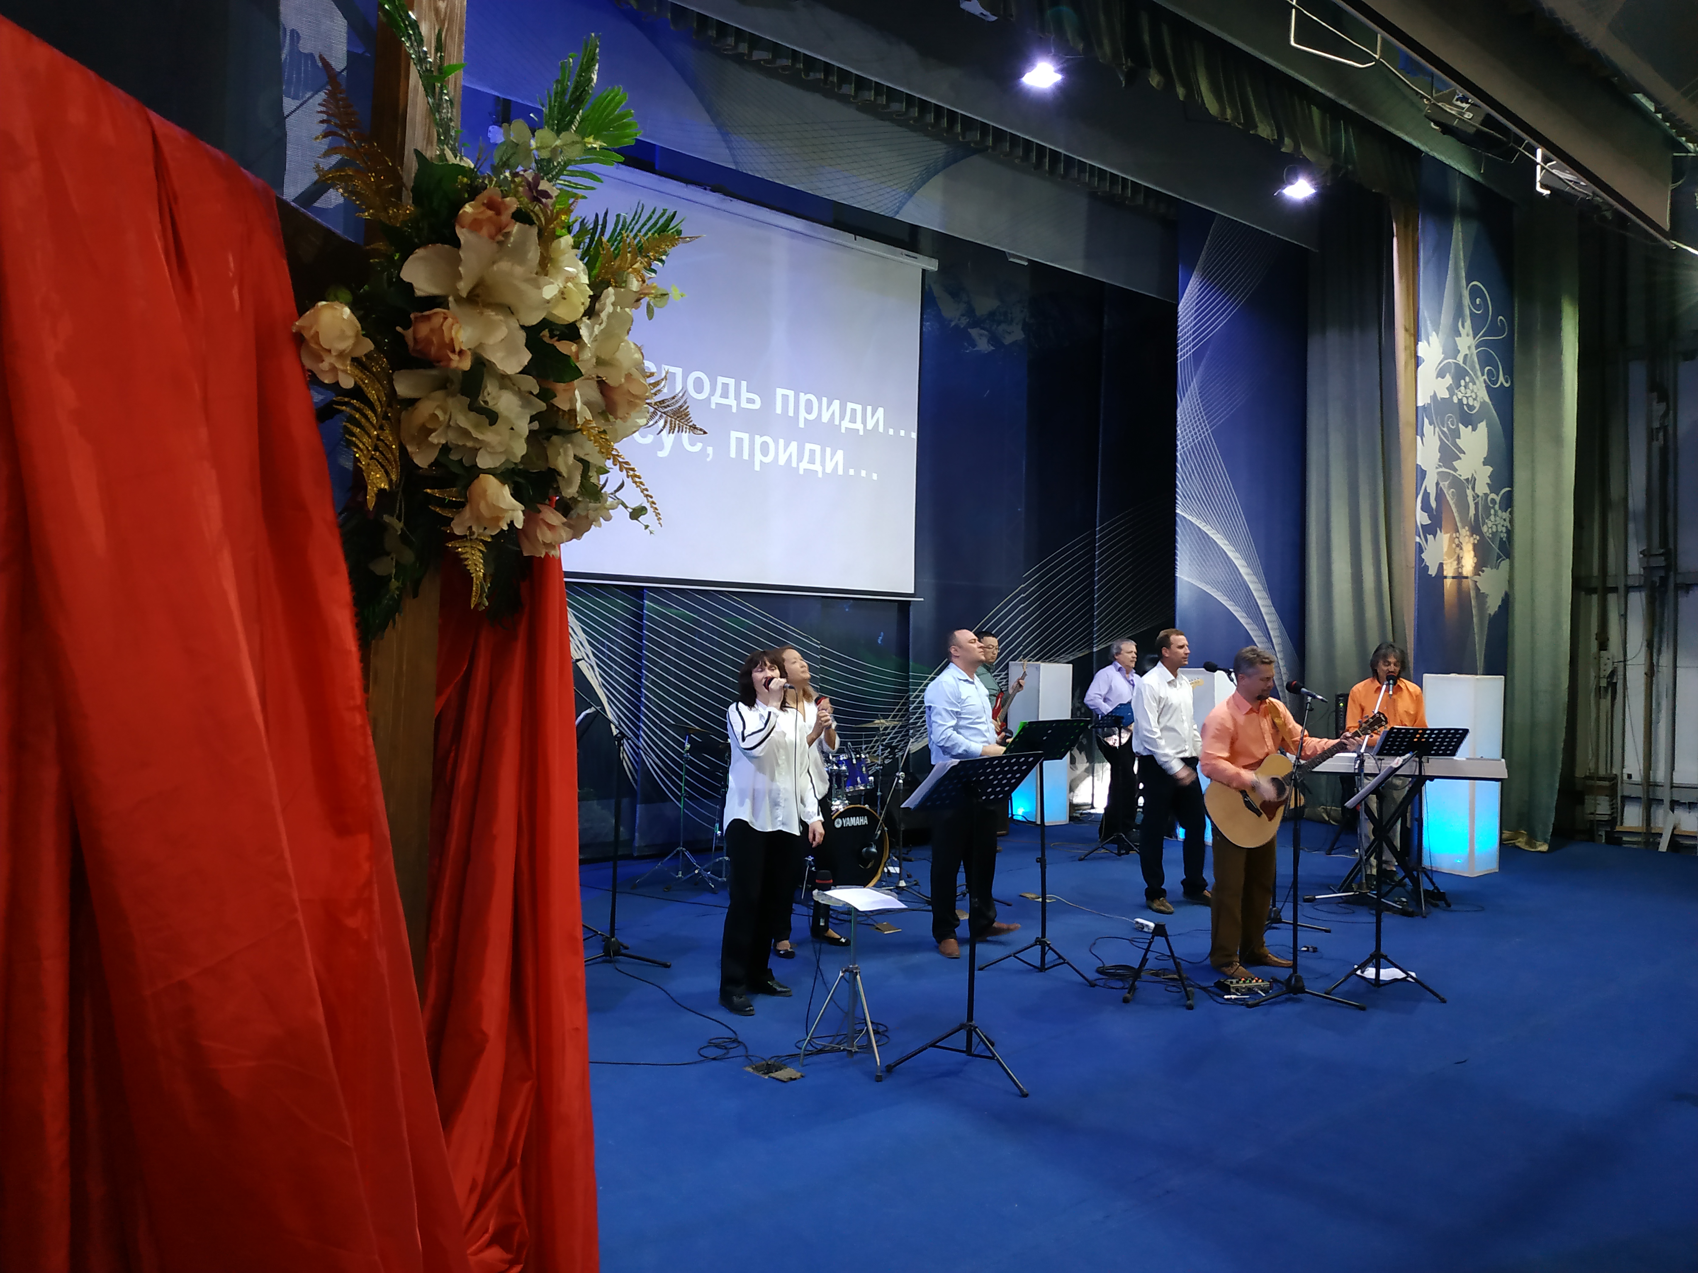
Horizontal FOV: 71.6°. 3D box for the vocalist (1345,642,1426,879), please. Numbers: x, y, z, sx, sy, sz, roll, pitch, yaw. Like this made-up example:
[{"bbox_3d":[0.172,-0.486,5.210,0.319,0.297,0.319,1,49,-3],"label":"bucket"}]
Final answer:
[{"bbox_3d":[3.997,0.931,8.691,0.600,1.770,0.460,1,-1,16],"label":"vocalist"}]

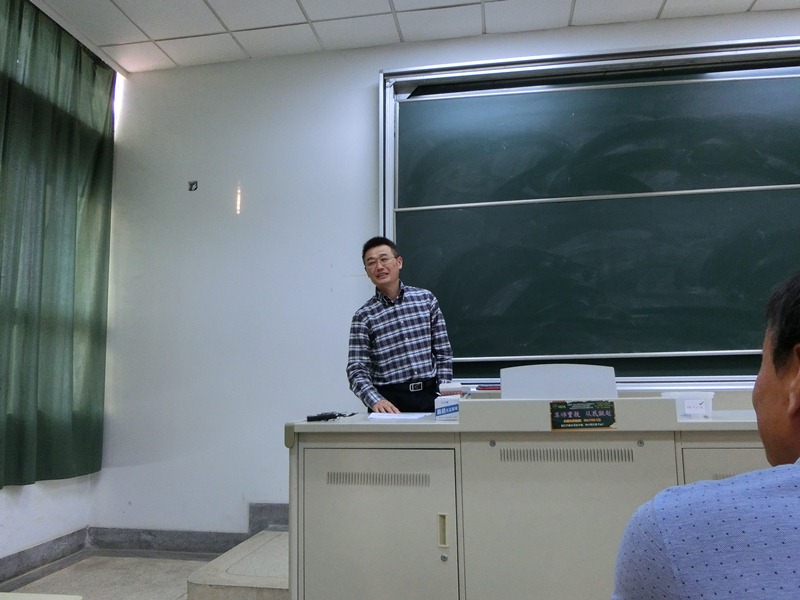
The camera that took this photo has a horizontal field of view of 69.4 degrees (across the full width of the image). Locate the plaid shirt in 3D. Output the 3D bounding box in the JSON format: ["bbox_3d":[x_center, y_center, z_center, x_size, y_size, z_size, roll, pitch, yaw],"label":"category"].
[{"bbox_3d":[-0.010,0.247,2.829,0.530,0.600,0.420,0,-8,-6],"label":"plaid shirt"}]

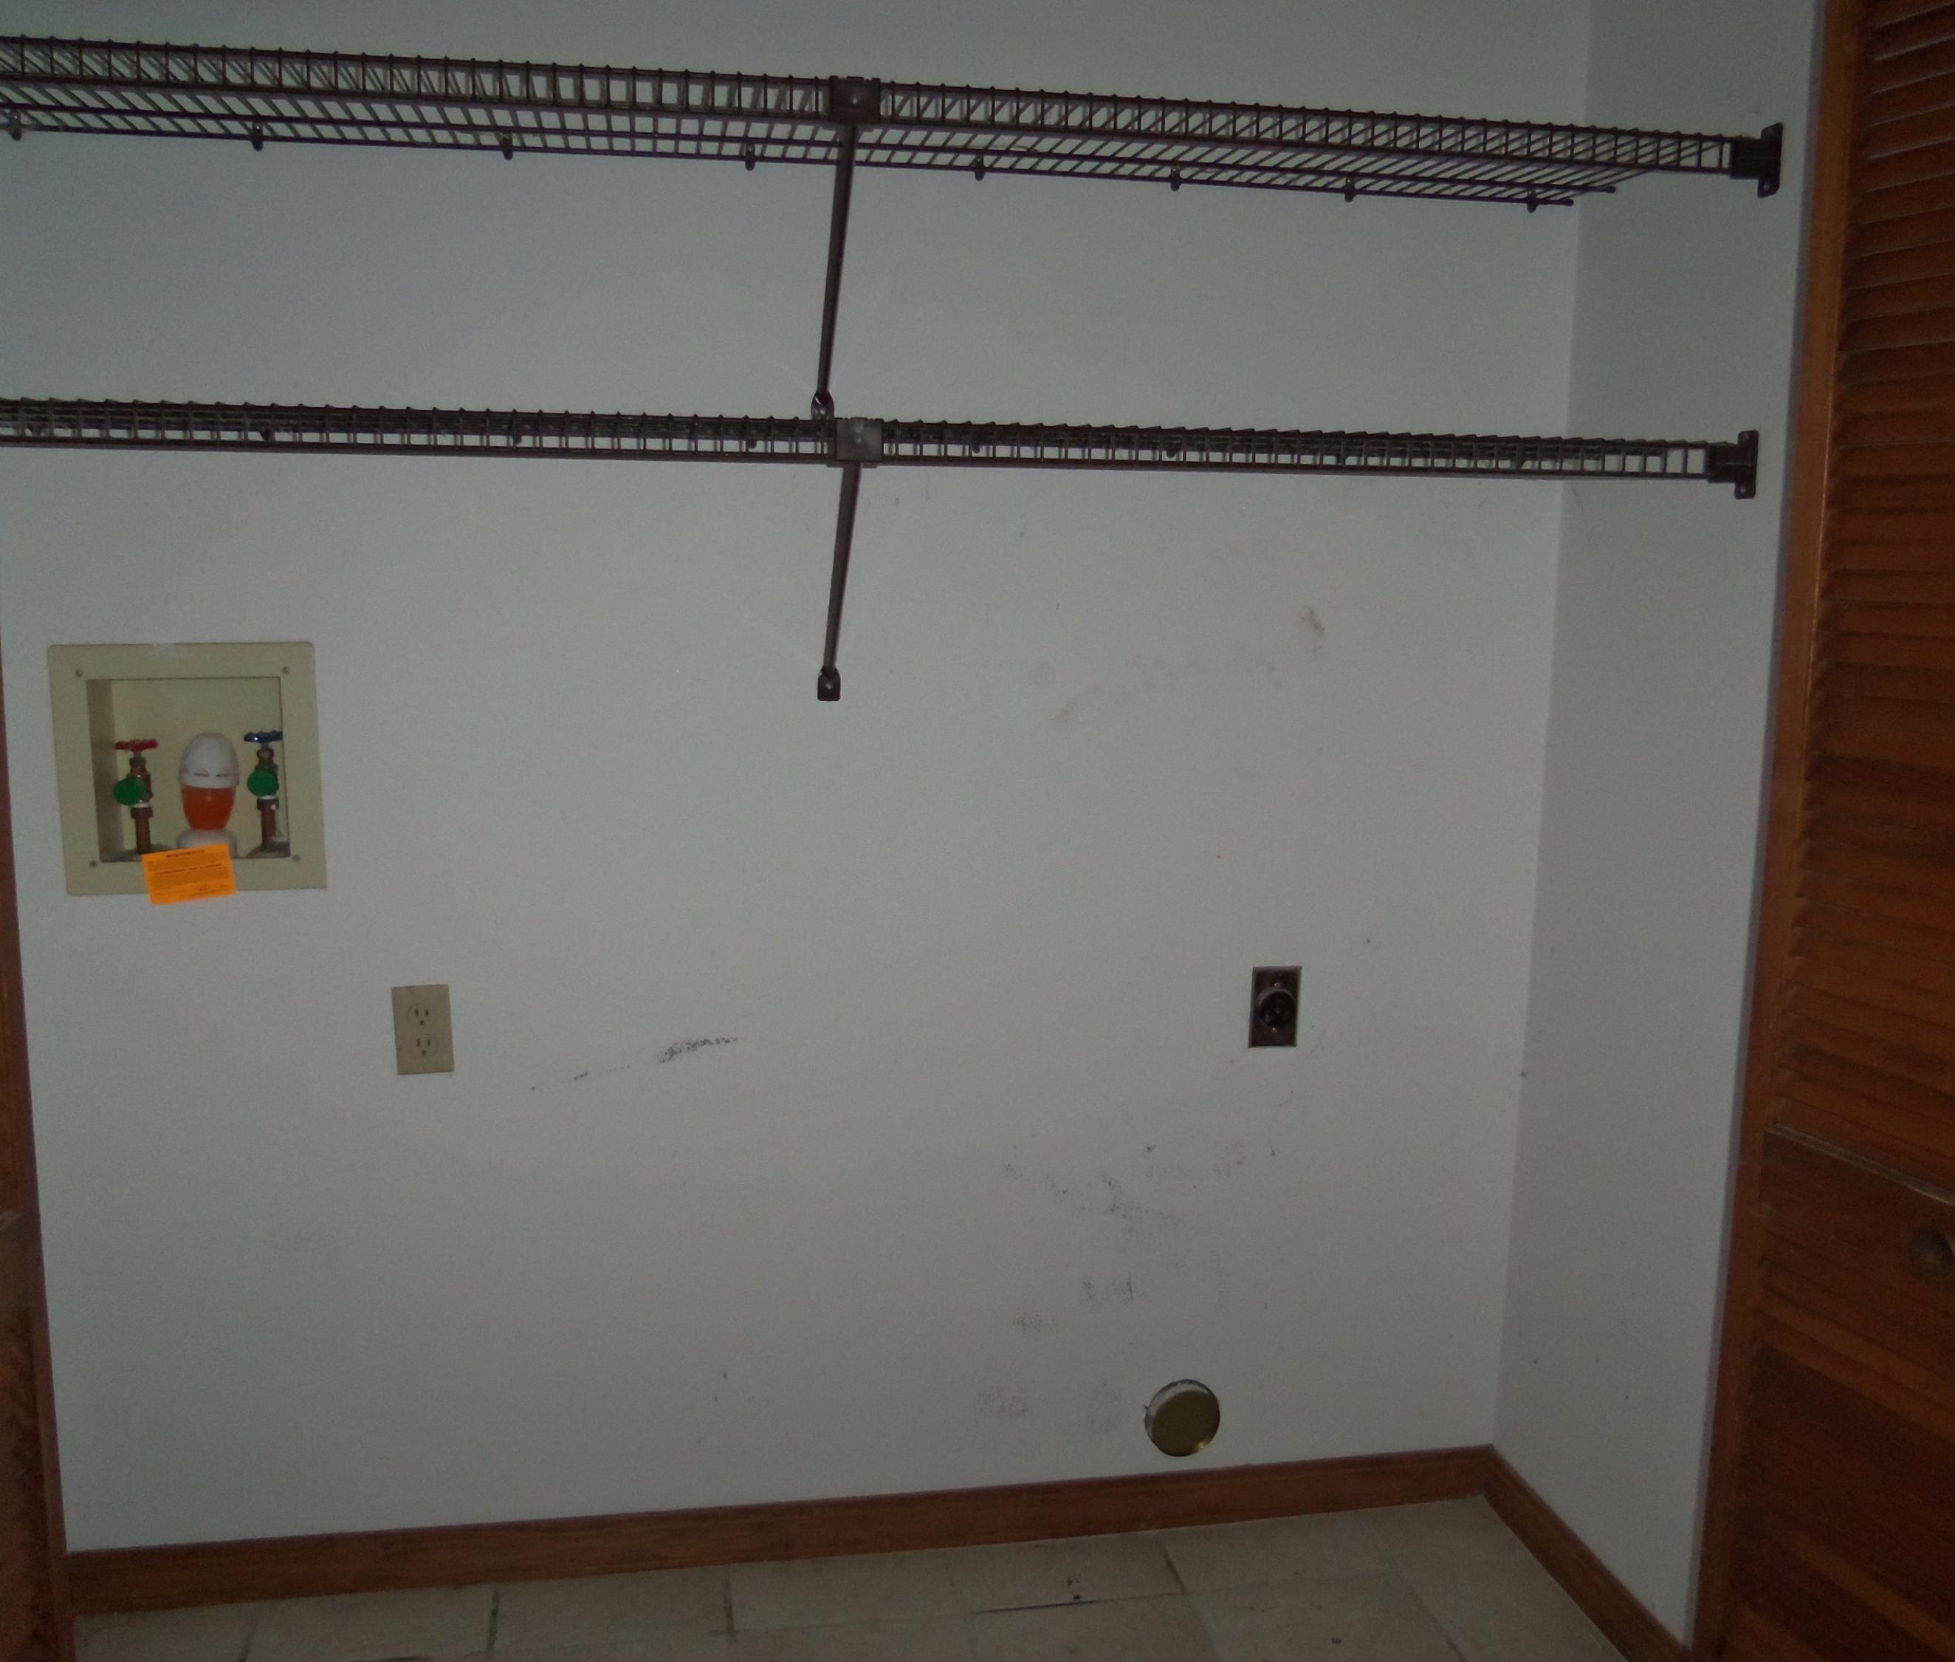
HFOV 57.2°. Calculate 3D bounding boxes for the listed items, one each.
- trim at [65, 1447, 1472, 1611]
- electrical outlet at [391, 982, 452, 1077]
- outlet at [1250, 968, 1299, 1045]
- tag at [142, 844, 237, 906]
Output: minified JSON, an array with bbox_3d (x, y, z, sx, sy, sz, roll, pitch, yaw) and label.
[{"bbox_3d":[-0.210,0.964,2.492,1.983,0.078,0.012,-1,9,-10],"label":"trim"},{"bbox_3d":[-0.707,0.255,2.289,0.070,0.114,0.008,-1,9,-10],"label":"electrical outlet"},{"bbox_3d":[0.413,0.245,2.484,0.070,0.114,0.012,-1,9,-10],"label":"outlet"},{"bbox_3d":[-0.967,0.054,2.202,0.099,0.064,0.003,-7,10,-9],"label":"tag"}]

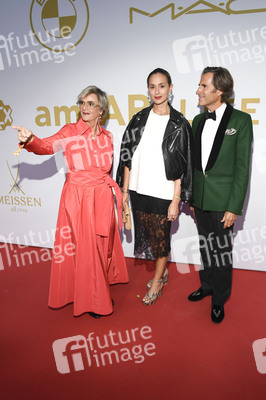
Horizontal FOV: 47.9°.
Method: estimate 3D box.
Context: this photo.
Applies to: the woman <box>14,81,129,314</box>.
[{"bbox_3d":[-0.410,0.021,2.277,0.750,1.700,0.520,-1,16,-2],"label":"woman"}]

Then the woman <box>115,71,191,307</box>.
[{"bbox_3d":[0.169,-0.062,2.360,0.570,1.800,0.380,4,16,15],"label":"woman"}]

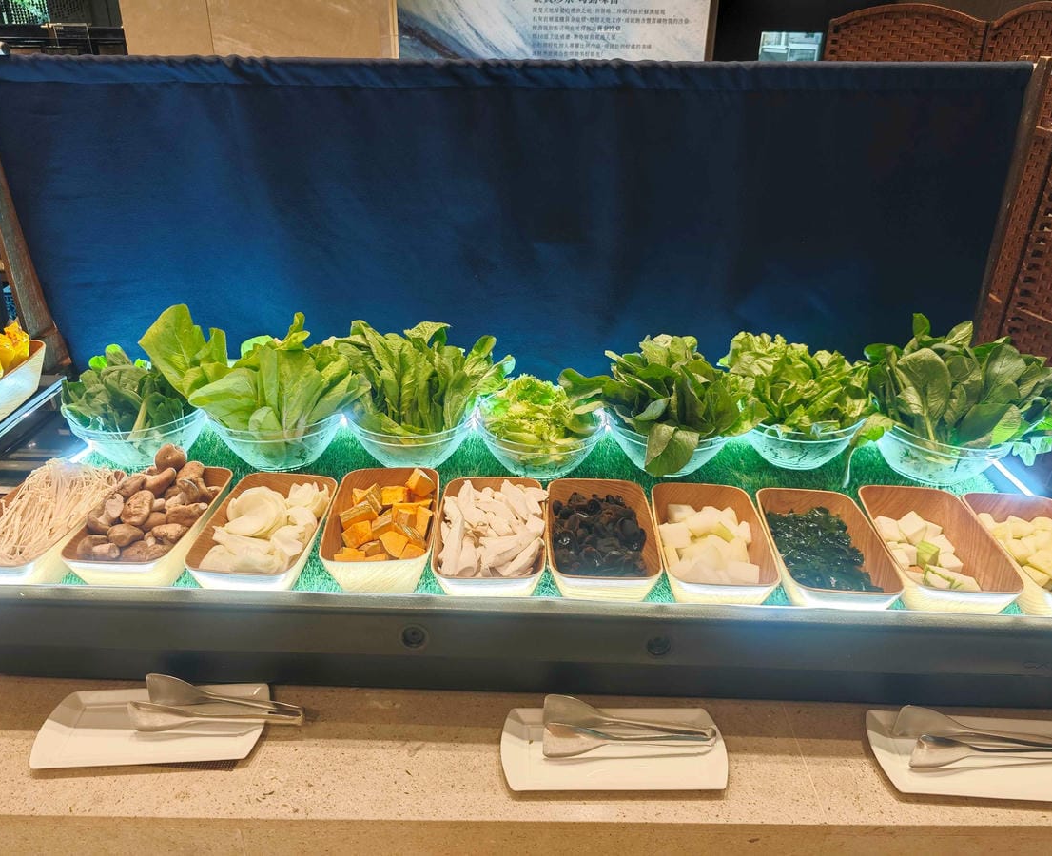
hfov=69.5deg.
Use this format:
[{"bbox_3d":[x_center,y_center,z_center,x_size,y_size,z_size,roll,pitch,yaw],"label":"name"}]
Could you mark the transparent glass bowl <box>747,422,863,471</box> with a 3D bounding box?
[{"bbox_3d":[0.490,0.016,1.403,0.231,0.104,0.231,2,25,2],"label":"transparent glass bowl"}]

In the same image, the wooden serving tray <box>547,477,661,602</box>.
[{"bbox_3d":[0.110,0.172,1.135,0.153,0.065,0.245,2,28,0],"label":"wooden serving tray"}]

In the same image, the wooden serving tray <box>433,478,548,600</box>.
[{"bbox_3d":[-0.049,0.167,1.101,0.153,0.069,0.265,1,25,1],"label":"wooden serving tray"}]

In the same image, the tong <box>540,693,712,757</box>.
[{"bbox_3d":[0.132,0.384,0.973,0.225,0.049,0.067,2,25,2],"label":"tong"}]

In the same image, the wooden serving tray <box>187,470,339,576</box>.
[{"bbox_3d":[-0.380,0.163,1.128,0.153,0.065,0.245,2,28,1],"label":"wooden serving tray"}]

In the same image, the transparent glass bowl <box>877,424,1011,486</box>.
[{"bbox_3d":[0.746,0.039,1.361,0.231,0.104,0.231,1,25,0],"label":"transparent glass bowl"}]

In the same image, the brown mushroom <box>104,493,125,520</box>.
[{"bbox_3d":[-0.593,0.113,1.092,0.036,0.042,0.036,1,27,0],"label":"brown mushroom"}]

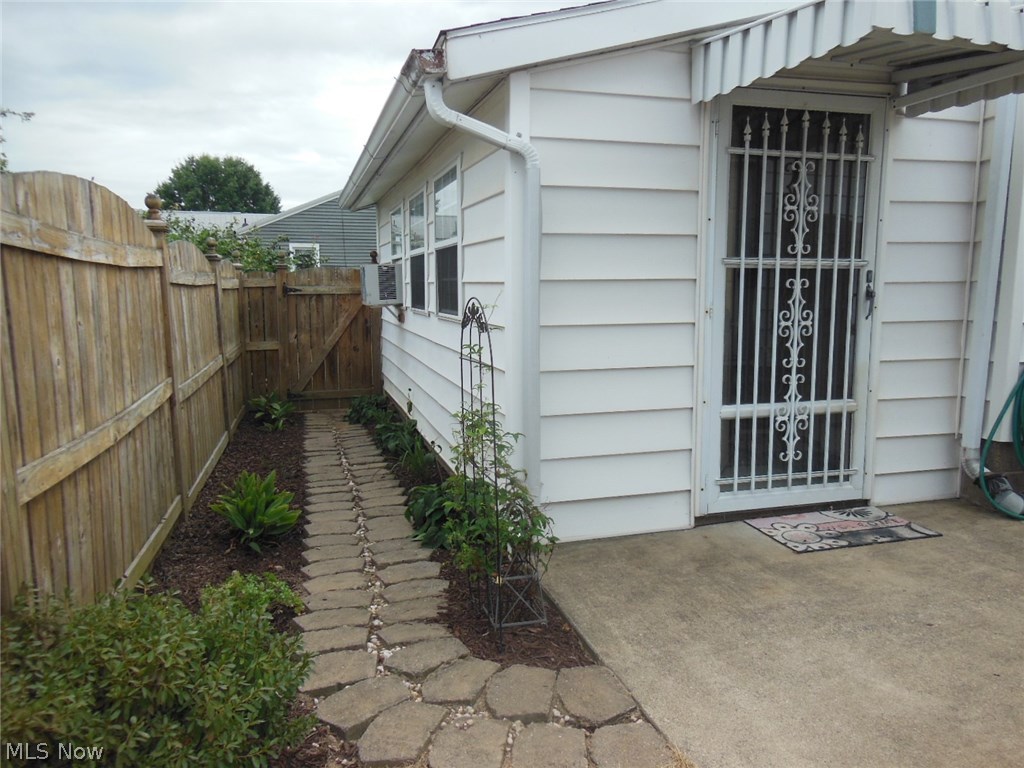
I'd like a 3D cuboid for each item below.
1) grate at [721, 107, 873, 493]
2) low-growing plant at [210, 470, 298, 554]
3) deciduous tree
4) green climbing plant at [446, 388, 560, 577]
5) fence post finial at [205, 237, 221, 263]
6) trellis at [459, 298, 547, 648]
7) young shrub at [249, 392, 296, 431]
[{"bbox_3d":[1.384,-0.378,3.596,0.830,1.835,0.045,-3,8,-16],"label":"grate"},{"bbox_3d":[-1.159,0.566,3.367,0.380,0.305,0.360,-3,8,-16],"label":"low-growing plant"},{"bbox_3d":[-17.234,-9.104,43.967,7.600,8.787,7.600,-3,8,-16],"label":"deciduous tree"},{"bbox_3d":[-0.047,0.370,2.748,0.350,0.720,0.400,-3,8,-16],"label":"green climbing plant"},{"bbox_3d":[-2.290,-1.028,5.654,0.132,0.210,0.130,-3,8,-16],"label":"fence post finial"},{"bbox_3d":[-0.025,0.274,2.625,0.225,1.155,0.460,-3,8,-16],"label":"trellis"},{"bbox_3d":[-2.126,0.213,6.577,0.410,0.290,0.400,-3,8,-16],"label":"young shrub"}]

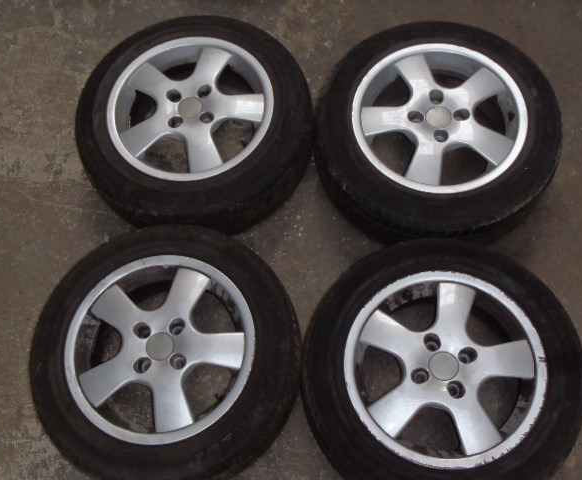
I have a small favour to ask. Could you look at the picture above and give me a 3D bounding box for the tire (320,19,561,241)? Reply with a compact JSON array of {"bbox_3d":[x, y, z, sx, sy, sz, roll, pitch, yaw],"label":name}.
[{"bbox_3d":[0.354,-0.258,1.744,0.598,0.189,0.598,0,68,4],"label":"tire"}]

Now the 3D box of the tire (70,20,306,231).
[{"bbox_3d":[-0.239,-0.290,1.796,0.598,0.189,0.598,0,68,4],"label":"tire"}]

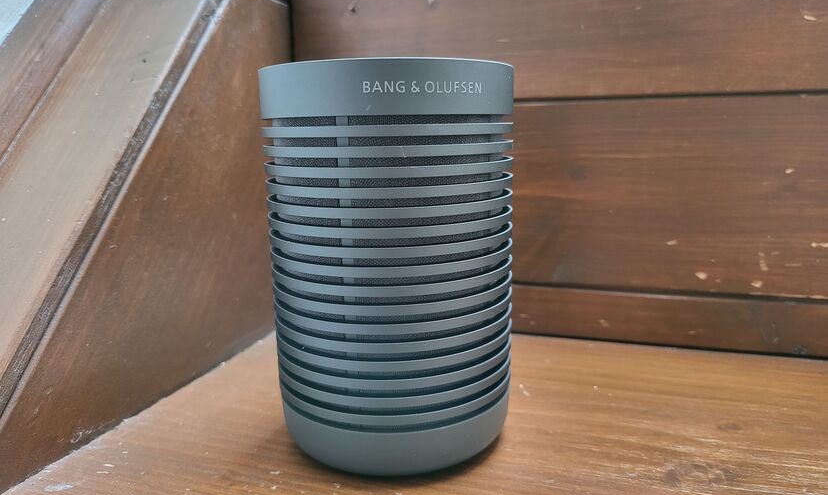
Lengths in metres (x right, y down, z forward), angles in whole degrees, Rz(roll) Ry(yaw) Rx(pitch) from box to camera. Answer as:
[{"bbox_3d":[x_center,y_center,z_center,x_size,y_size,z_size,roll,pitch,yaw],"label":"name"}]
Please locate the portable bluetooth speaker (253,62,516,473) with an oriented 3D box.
[{"bbox_3d":[-0.007,0.005,0.198,0.081,0.124,0.081,-5,12,-17],"label":"portable bluetooth speaker"}]

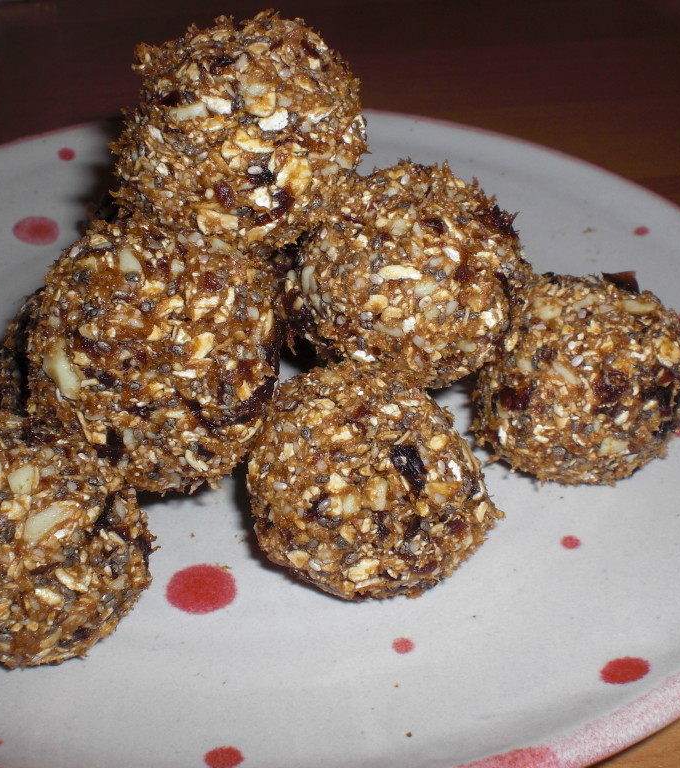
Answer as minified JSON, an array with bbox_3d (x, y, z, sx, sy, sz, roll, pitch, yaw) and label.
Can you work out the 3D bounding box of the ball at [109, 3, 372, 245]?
[{"bbox_3d":[-0.017,-0.042,0.191,0.042,0.040,0.041,1,38,0],"label":"ball"}]

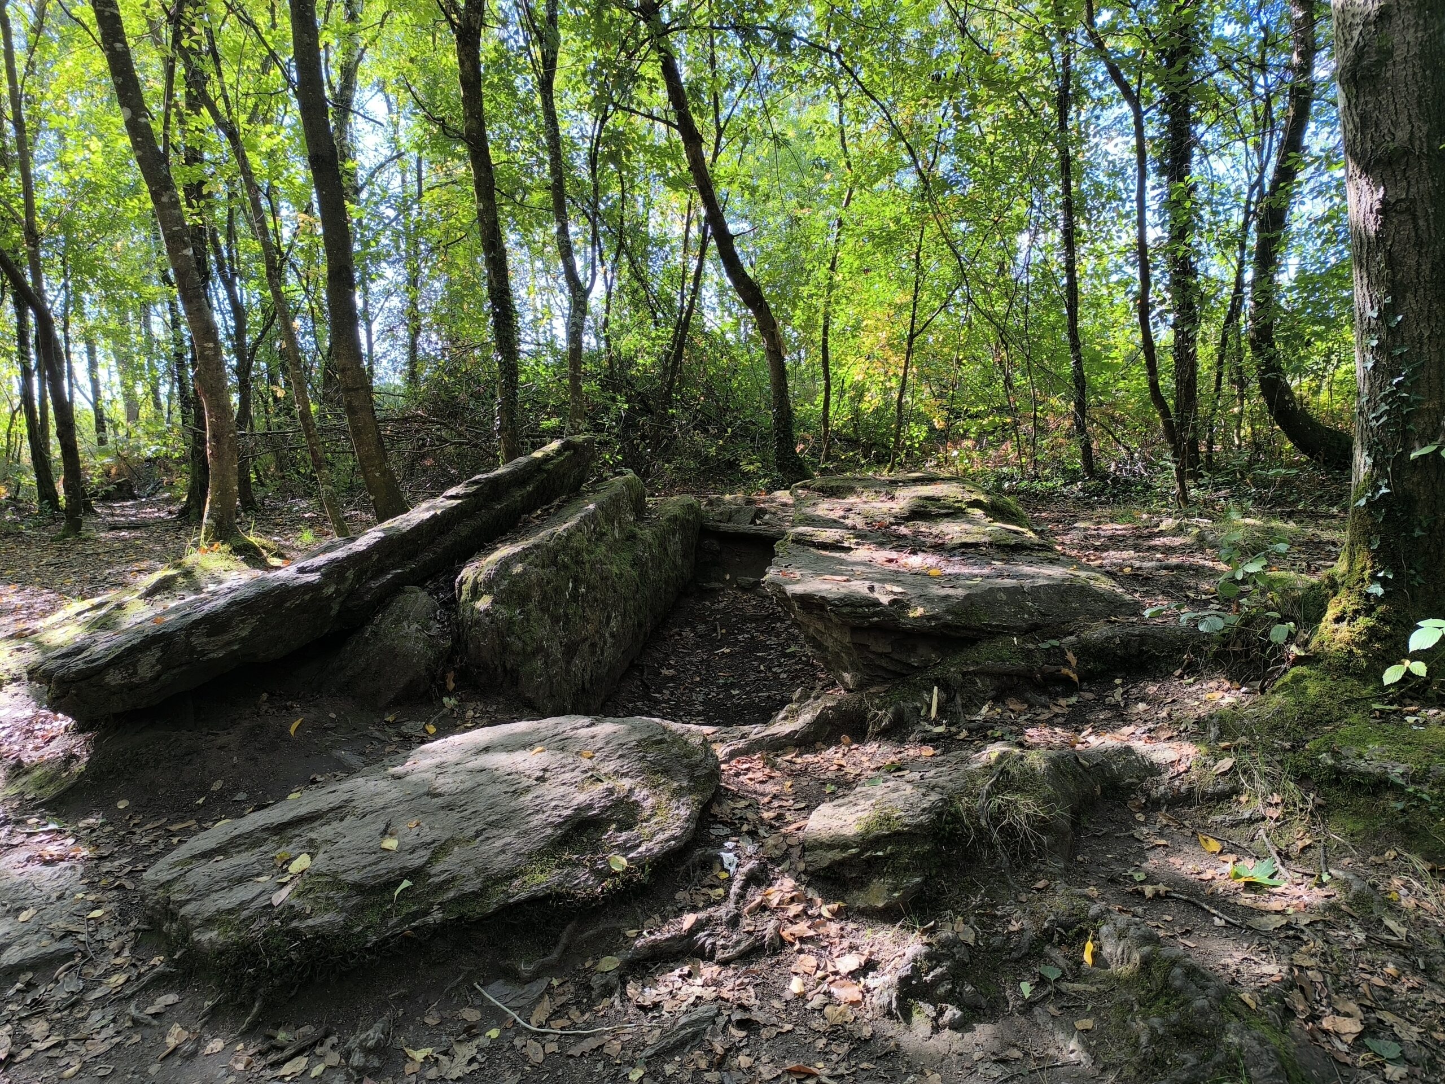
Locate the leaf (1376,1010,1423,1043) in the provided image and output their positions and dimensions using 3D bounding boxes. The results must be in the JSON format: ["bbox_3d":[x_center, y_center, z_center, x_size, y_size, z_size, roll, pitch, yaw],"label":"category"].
[{"bbox_3d":[1.435,1.023,2.037,0.055,0.020,0.100,-8,12,-39],"label":"leaf"}]

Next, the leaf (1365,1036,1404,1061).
[{"bbox_3d":[1.549,1.189,2.250,0.095,0.018,0.060,4,7,30],"label":"leaf"}]

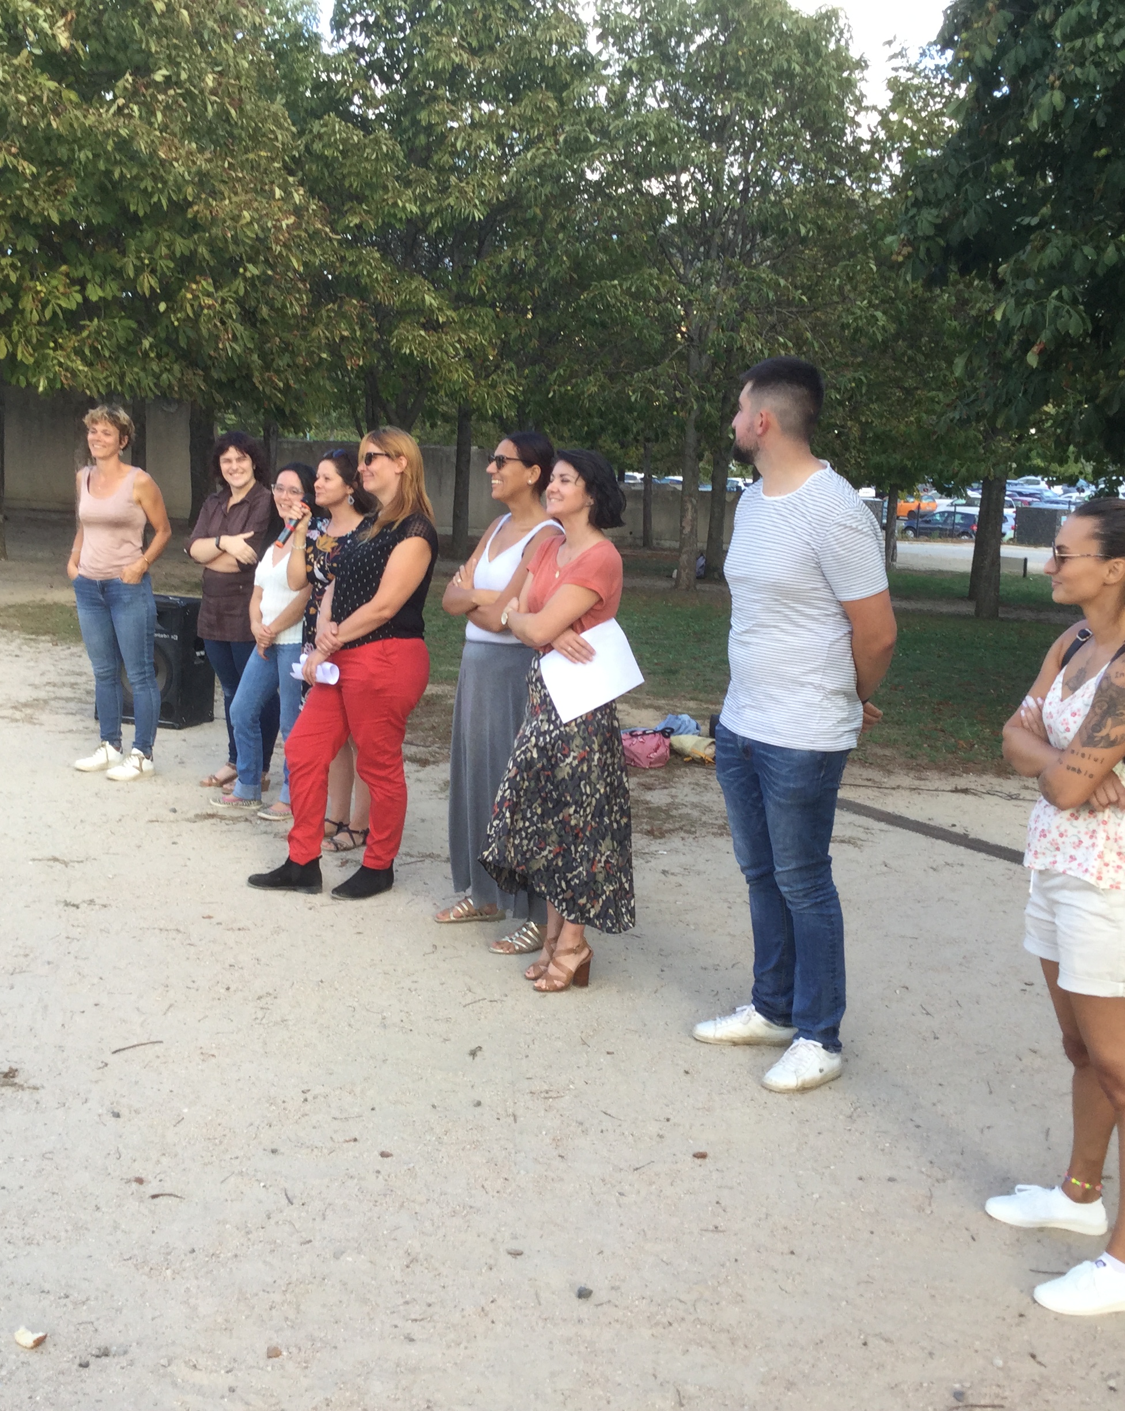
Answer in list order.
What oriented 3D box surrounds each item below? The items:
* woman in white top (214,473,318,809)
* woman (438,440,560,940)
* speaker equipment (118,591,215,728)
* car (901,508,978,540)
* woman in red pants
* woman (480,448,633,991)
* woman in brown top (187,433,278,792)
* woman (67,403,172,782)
[{"bbox_3d":[-1.341,-0.315,7.582,0.390,1.570,0.430,-4,9,-42],"label":"woman in white top"},{"bbox_3d":[-0.201,-0.042,5.620,0.420,1.670,0.480,-1,8,-33],"label":"woman"},{"bbox_3d":[-2.237,-0.255,9.250,0.520,0.680,0.360,4,7,19],"label":"speaker equipment"},{"bbox_3d":[18.041,-8.514,80.000,3.850,1.470,1.670,4,8,20],"label":"car"},{"bbox_3d":[-0.807,-0.167,6.099,0.480,1.690,0.480,-1,8,-25],"label":"woman in red pants"},{"bbox_3d":[-0.007,0.043,5.140,0.430,1.640,0.500,-2,9,-34],"label":"woman"},{"bbox_3d":[-1.533,-0.443,7.880,0.480,1.650,0.380,8,8,32],"label":"woman in brown top"},{"bbox_3d":[-2.089,-0.538,7.972,0.460,1.715,0.330,4,7,15],"label":"woman"}]

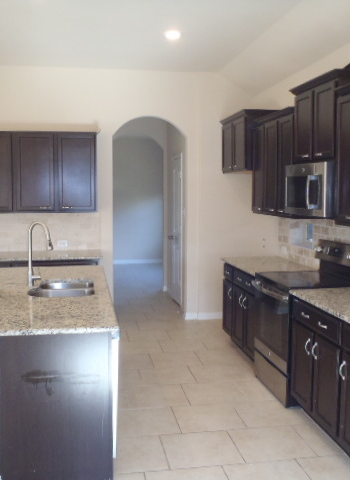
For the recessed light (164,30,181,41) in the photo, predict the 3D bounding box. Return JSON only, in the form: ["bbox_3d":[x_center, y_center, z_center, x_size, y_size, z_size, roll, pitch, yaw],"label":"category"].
[{"bbox_3d":[-0.023,-1.920,4.882,0.171,0.030,0.171,-1,6,-10],"label":"recessed light"}]

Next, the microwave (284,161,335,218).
[{"bbox_3d":[1.215,-0.403,4.171,0.405,0.419,0.760,-1,6,-10],"label":"microwave"}]

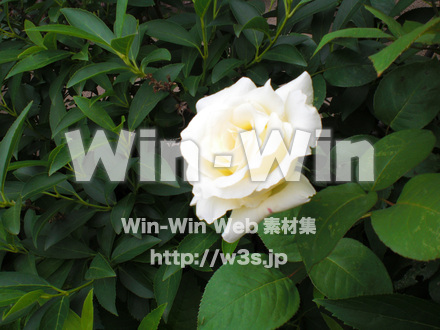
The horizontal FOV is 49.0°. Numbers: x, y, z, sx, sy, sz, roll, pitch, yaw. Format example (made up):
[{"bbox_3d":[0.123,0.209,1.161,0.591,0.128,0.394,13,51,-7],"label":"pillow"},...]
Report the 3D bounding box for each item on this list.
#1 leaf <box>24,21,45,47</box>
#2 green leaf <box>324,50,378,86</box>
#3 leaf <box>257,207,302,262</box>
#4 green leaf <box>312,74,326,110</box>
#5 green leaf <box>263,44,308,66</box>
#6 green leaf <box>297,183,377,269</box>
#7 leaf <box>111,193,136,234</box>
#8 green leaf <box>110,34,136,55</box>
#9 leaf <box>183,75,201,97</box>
[{"bbox_3d":[-0.217,-0.154,0.570,0.016,0.009,0.047,-33,77,-23],"label":"leaf"},{"bbox_3d":[0.143,-0.107,0.530,0.058,0.012,0.044,6,60,10],"label":"green leaf"},{"bbox_3d":[0.054,0.058,0.410,0.054,0.012,0.056,-8,60,-11],"label":"leaf"},{"bbox_3d":[0.105,-0.079,0.527,0.026,0.010,0.046,5,71,-4],"label":"green leaf"},{"bbox_3d":[0.070,-0.116,0.522,0.051,0.010,0.025,14,48,17],"label":"green leaf"},{"bbox_3d":[0.097,0.050,0.393,0.047,0.018,0.090,35,72,23],"label":"green leaf"},{"bbox_3d":[-0.092,0.048,0.480,0.022,0.010,0.045,19,77,5],"label":"leaf"},{"bbox_3d":[-0.091,-0.116,0.466,0.020,0.022,0.009,33,24,22],"label":"green leaf"},{"bbox_3d":[-0.032,-0.093,0.562,0.021,0.010,0.034,-5,64,-2],"label":"leaf"}]

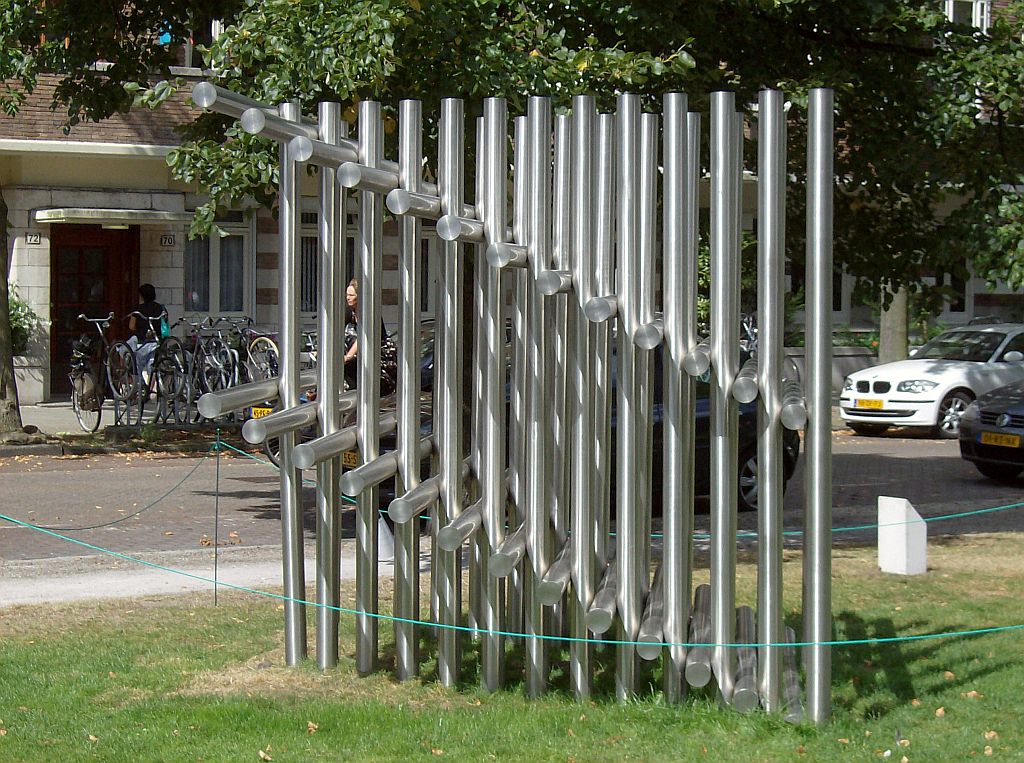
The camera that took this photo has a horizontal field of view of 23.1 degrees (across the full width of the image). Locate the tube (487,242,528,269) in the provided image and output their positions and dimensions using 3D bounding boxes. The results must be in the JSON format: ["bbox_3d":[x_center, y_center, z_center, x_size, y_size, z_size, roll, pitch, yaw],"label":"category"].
[{"bbox_3d":[0.090,-0.640,12.896,0.114,0.114,2.915,1,3,6],"label":"tube"}]

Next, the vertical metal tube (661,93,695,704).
[{"bbox_3d":[0.694,0.076,10.710,0.102,2.623,0.102,1,3,5],"label":"vertical metal tube"}]

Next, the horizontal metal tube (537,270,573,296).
[{"bbox_3d":[0.266,-0.456,11.235,0.100,0.100,2.500,0,3,5],"label":"horizontal metal tube"}]

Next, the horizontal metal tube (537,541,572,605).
[{"bbox_3d":[0.322,0.910,12.951,0.114,0.114,2.915,1,3,6],"label":"horizontal metal tube"}]

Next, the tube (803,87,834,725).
[{"bbox_3d":[1.222,0.104,10.000,0.102,2.530,0.102,0,2,5],"label":"tube"}]

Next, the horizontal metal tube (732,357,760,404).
[{"bbox_3d":[1.042,-0.029,11.184,0.100,0.100,2.500,0,3,5],"label":"horizontal metal tube"}]

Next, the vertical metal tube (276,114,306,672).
[{"bbox_3d":[-1.127,0.028,12.935,0.114,2.922,0.114,0,3,0],"label":"vertical metal tube"}]

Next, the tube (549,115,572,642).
[{"bbox_3d":[0.251,-0.009,12.215,0.100,2.570,0.100,0,3,5],"label":"tube"}]

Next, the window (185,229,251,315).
[{"bbox_3d":[-4.095,-1.535,35.000,1.100,1.270,0.120,-1,3,-36],"label":"window"}]

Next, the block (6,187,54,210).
[{"bbox_3d":[-6.579,-2.470,34.063,0.656,0.297,0.250,-1,3,-32],"label":"block"}]

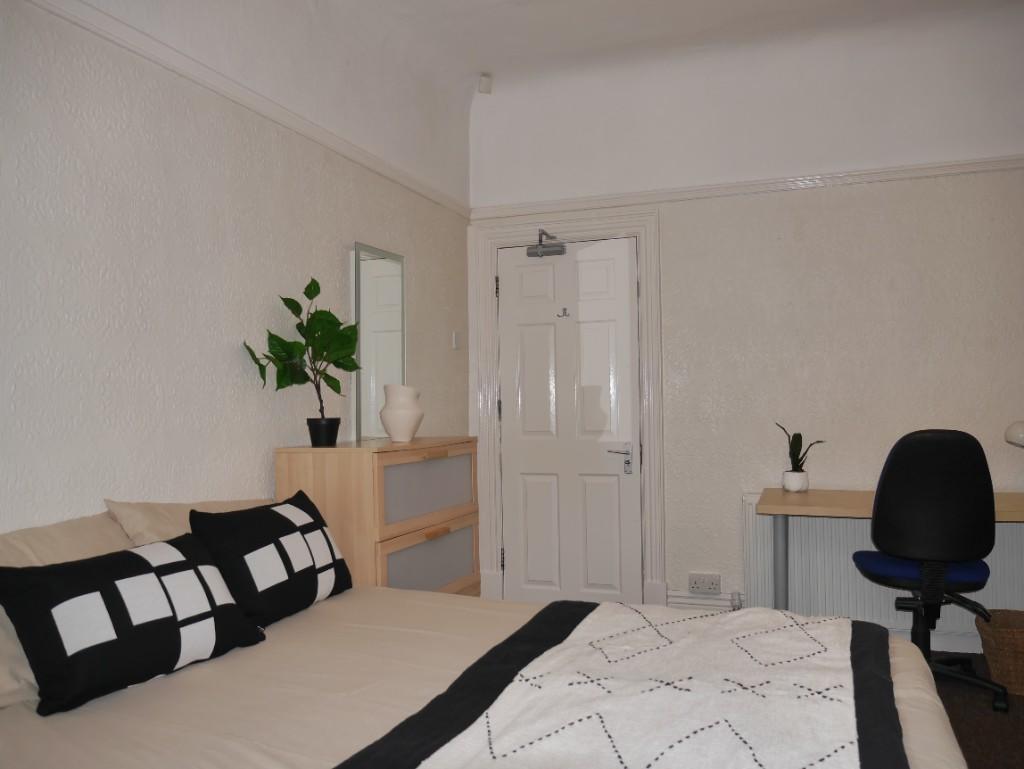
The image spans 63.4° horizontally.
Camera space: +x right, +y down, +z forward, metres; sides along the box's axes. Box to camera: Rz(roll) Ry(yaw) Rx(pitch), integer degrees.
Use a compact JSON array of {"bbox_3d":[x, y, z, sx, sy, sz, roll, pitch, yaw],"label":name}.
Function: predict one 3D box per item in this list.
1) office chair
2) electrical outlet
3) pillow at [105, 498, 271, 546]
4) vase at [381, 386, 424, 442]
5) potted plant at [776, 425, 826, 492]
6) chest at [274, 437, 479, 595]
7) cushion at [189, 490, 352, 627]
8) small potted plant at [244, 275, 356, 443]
[{"bbox_3d":[1.572,0.674,3.194,0.590,1.020,0.600,-1,-1,15],"label":"office chair"},{"bbox_3d":[0.951,0.985,4.095,0.149,0.090,0.027,-1,-2,21],"label":"electrical outlet"},{"bbox_3d":[-0.812,0.506,2.459,0.160,0.440,0.700,-43,-15,15],"label":"pillow"},{"bbox_3d":[-0.446,0.111,3.308,0.175,0.230,0.175,-1,-1,0],"label":"vase"},{"bbox_3d":[1.298,0.324,3.753,0.210,0.312,0.170,-1,-2,21],"label":"potted plant"},{"bbox_3d":[-0.478,0.715,3.170,0.405,0.985,0.818,-1,-2,22],"label":"chest"},{"bbox_3d":[-0.689,0.499,2.436,0.150,0.365,0.565,-31,-11,16],"label":"cushion"},{"bbox_3d":[-0.716,-0.076,2.847,0.350,0.595,0.380,-1,-1,0],"label":"small potted plant"}]

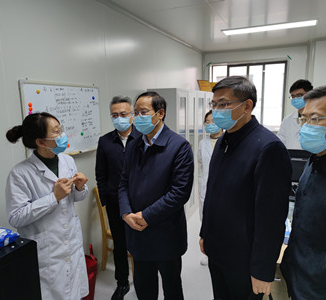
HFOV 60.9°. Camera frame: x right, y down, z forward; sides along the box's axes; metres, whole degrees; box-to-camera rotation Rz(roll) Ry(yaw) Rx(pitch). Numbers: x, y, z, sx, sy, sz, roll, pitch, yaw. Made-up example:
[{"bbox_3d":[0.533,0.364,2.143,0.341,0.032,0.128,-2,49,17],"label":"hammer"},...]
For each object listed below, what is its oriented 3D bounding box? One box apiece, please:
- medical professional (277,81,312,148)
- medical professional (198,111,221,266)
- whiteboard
[{"bbox_3d":[1.236,0.276,2.607,0.320,1.820,0.500,-8,12,-35],"label":"medical professional"},{"bbox_3d":[0.524,0.390,2.819,0.450,1.620,0.290,7,13,38],"label":"medical professional"},{"bbox_3d":[-0.777,-0.240,2.278,0.040,0.596,0.848,4,11,25],"label":"whiteboard"}]

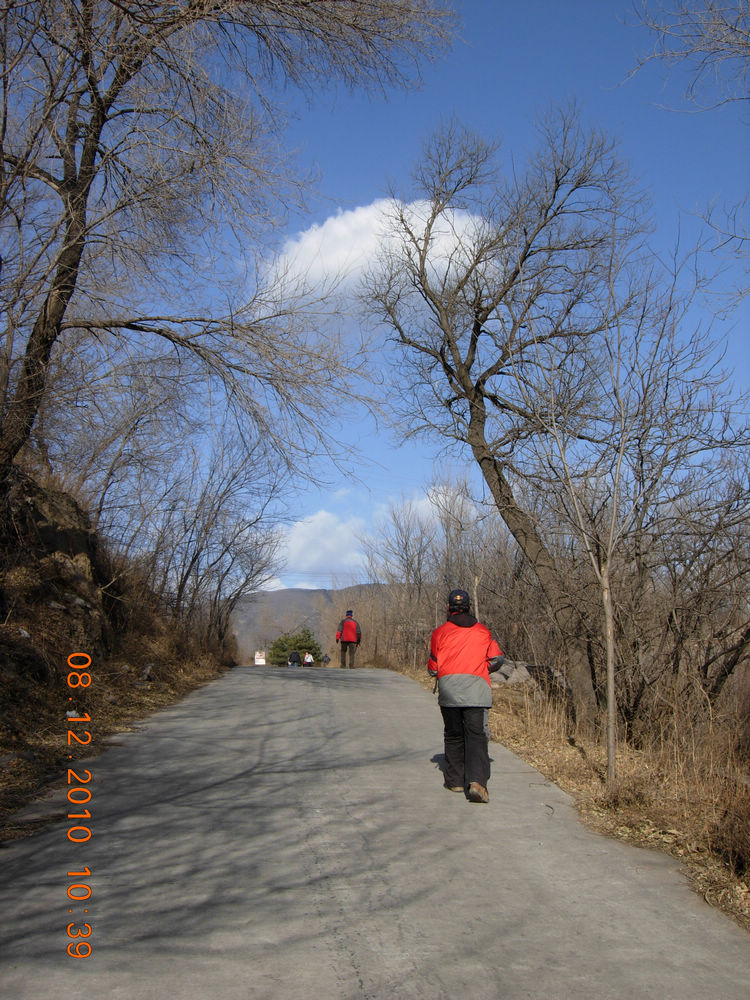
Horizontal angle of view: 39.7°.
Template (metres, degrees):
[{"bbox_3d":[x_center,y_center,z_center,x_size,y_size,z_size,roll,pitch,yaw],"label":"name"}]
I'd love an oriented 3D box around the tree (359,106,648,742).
[{"bbox_3d":[1.800,-1.300,14.100,3.900,8.600,3.700,0,-7,0],"label":"tree"}]

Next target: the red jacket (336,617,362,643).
[{"bbox_3d":[-0.780,3.860,30.900,0.700,0.770,0.360,0,-7,0],"label":"red jacket"}]

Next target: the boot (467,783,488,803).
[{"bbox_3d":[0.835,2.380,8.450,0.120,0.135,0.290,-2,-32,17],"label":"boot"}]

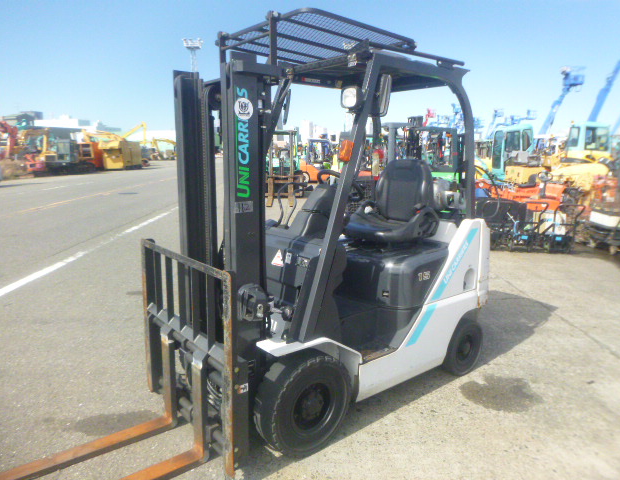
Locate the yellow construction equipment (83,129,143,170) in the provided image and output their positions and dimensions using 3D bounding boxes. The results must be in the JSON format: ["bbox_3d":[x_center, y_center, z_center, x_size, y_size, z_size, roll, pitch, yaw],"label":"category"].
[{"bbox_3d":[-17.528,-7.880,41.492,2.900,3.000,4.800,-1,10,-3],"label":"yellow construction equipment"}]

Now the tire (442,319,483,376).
[{"bbox_3d":[1.093,0.771,3.371,0.436,0.436,0.135,-8,13,-37],"label":"tire"}]

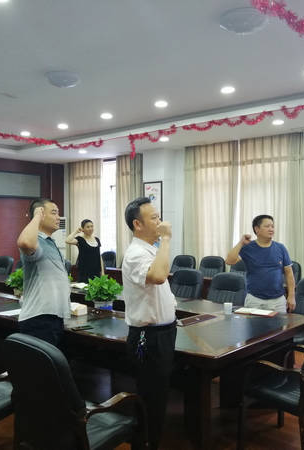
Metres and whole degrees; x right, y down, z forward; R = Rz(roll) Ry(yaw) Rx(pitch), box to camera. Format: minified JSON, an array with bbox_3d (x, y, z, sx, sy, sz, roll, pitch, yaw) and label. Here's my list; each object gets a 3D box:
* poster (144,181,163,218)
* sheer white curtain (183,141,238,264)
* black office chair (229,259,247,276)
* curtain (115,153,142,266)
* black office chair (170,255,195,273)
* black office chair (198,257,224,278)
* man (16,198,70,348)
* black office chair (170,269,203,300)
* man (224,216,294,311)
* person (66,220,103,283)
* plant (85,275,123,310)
[{"bbox_3d":[0.031,-0.379,9.503,0.490,0.980,0.030,0,0,41],"label":"poster"},{"bbox_3d":[1.085,-0.015,8.814,1.270,3.040,0.150,0,0,41],"label":"sheer white curtain"},{"bbox_3d":[1.426,1.071,7.844,0.600,0.970,0.660,0,0,41],"label":"black office chair"},{"bbox_3d":[-0.501,0.002,10.019,0.793,2.980,0.160,0,0,41],"label":"curtain"},{"bbox_3d":[0.470,1.057,8.722,0.600,0.980,0.630,0,0,41],"label":"black office chair"},{"bbox_3d":[0.900,1.058,8.347,0.600,0.980,0.630,0,0,41],"label":"black office chair"},{"bbox_3d":[-0.742,0.712,3.200,0.360,1.740,0.540,0,0,20],"label":"man"},{"bbox_3d":[0.273,1.082,6.052,0.600,0.970,0.660,0,0,41],"label":"black office chair"},{"bbox_3d":[1.111,0.730,4.750,0.660,1.680,0.400,0,0,-34],"label":"man"},{"bbox_3d":[-1.053,0.742,7.300,0.620,1.640,0.420,0,0,-40],"label":"person"},{"bbox_3d":[-0.487,0.692,4.701,0.380,0.390,0.380,0,0,0],"label":"plant"}]

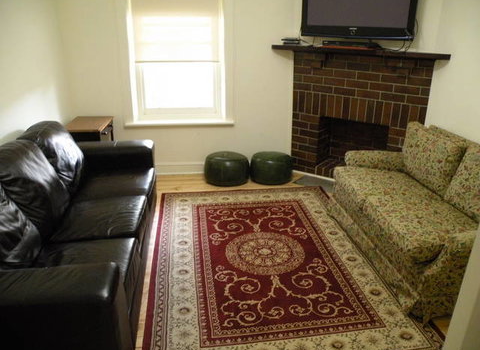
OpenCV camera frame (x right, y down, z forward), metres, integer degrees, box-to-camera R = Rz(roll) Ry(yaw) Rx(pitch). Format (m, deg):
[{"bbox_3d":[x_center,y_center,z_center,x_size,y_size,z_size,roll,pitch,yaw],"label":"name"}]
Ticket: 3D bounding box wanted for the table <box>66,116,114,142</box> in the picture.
[{"bbox_3d":[-1.499,-0.185,3.792,0.390,0.680,0.590,-1,22,-4],"label":"table"}]

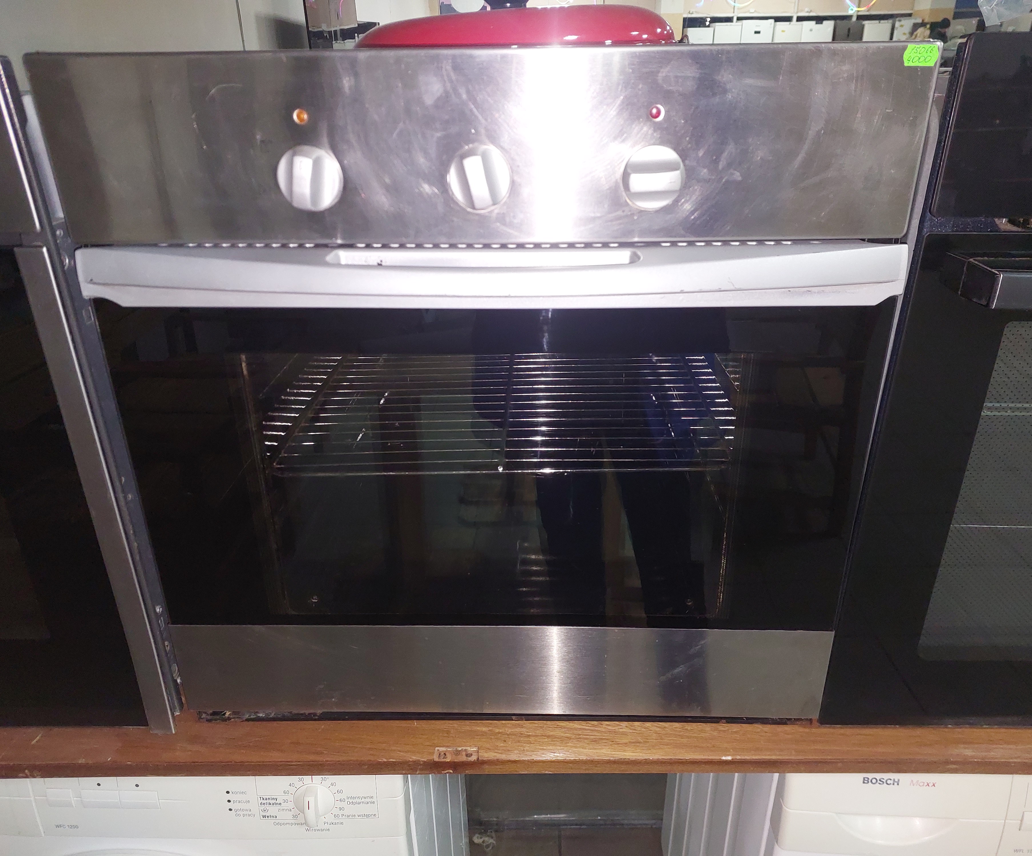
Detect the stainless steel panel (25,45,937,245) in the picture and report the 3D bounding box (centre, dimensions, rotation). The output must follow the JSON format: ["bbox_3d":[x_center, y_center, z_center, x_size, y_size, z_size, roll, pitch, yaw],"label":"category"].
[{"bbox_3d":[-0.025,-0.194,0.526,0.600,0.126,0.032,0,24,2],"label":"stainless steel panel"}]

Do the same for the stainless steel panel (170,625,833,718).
[{"bbox_3d":[-0.018,0.223,0.712,0.597,0.101,0.020,0,24,2],"label":"stainless steel panel"}]

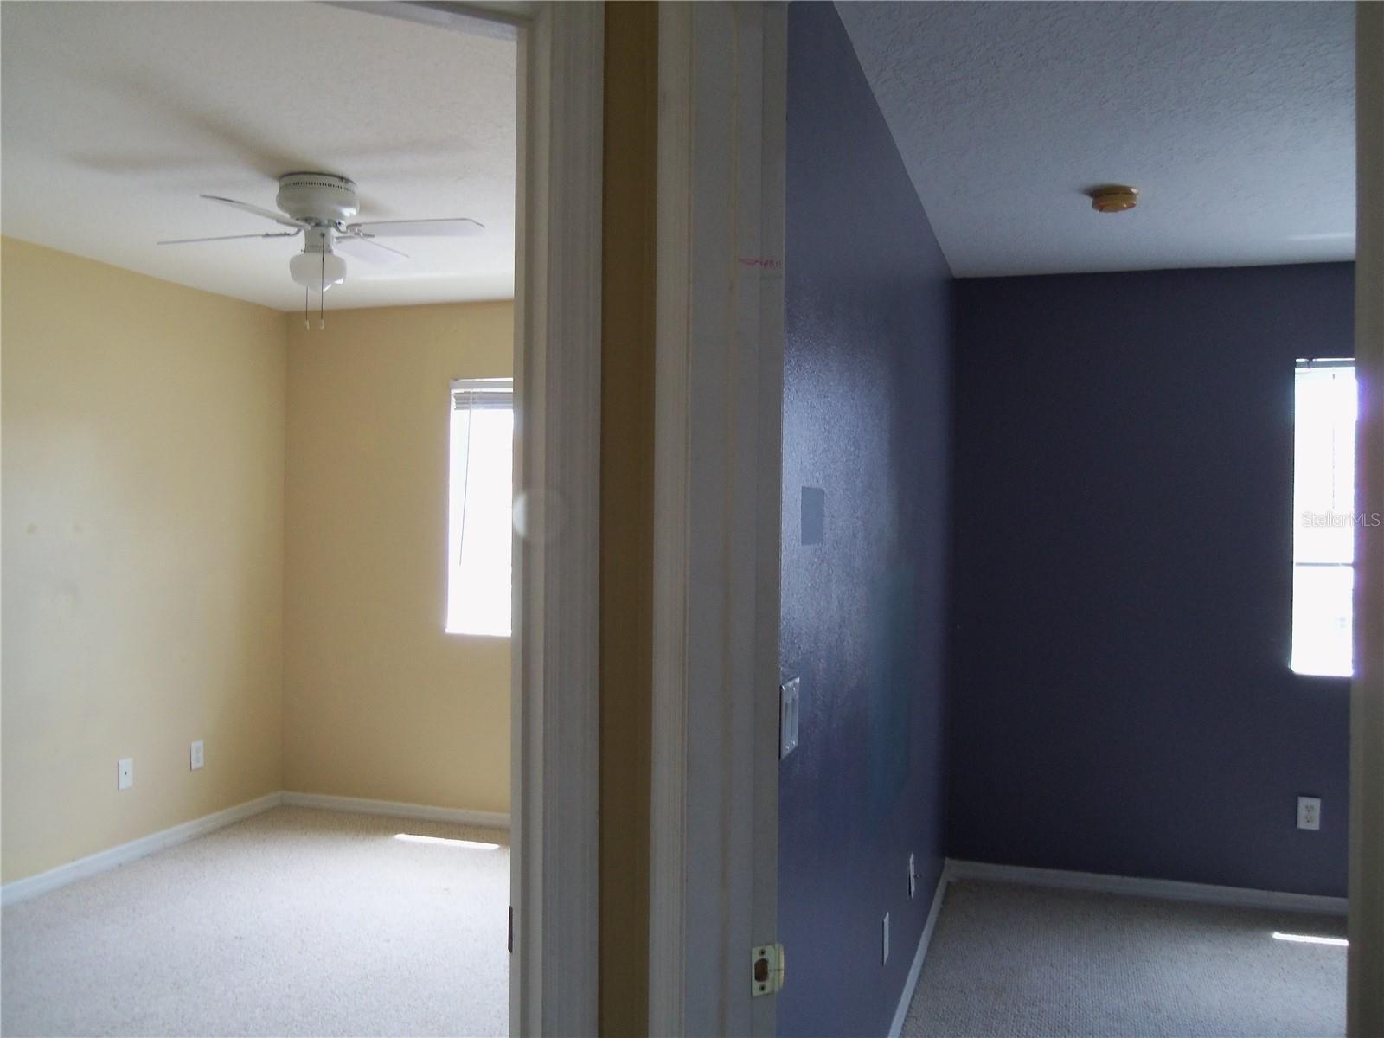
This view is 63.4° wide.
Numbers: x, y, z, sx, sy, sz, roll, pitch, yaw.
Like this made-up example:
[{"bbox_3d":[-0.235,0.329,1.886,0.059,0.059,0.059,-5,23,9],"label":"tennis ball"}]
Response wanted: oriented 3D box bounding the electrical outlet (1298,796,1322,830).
[{"bbox_3d":[2.268,1.082,4.111,0.071,0.116,0.010,1,0,18],"label":"electrical outlet"}]

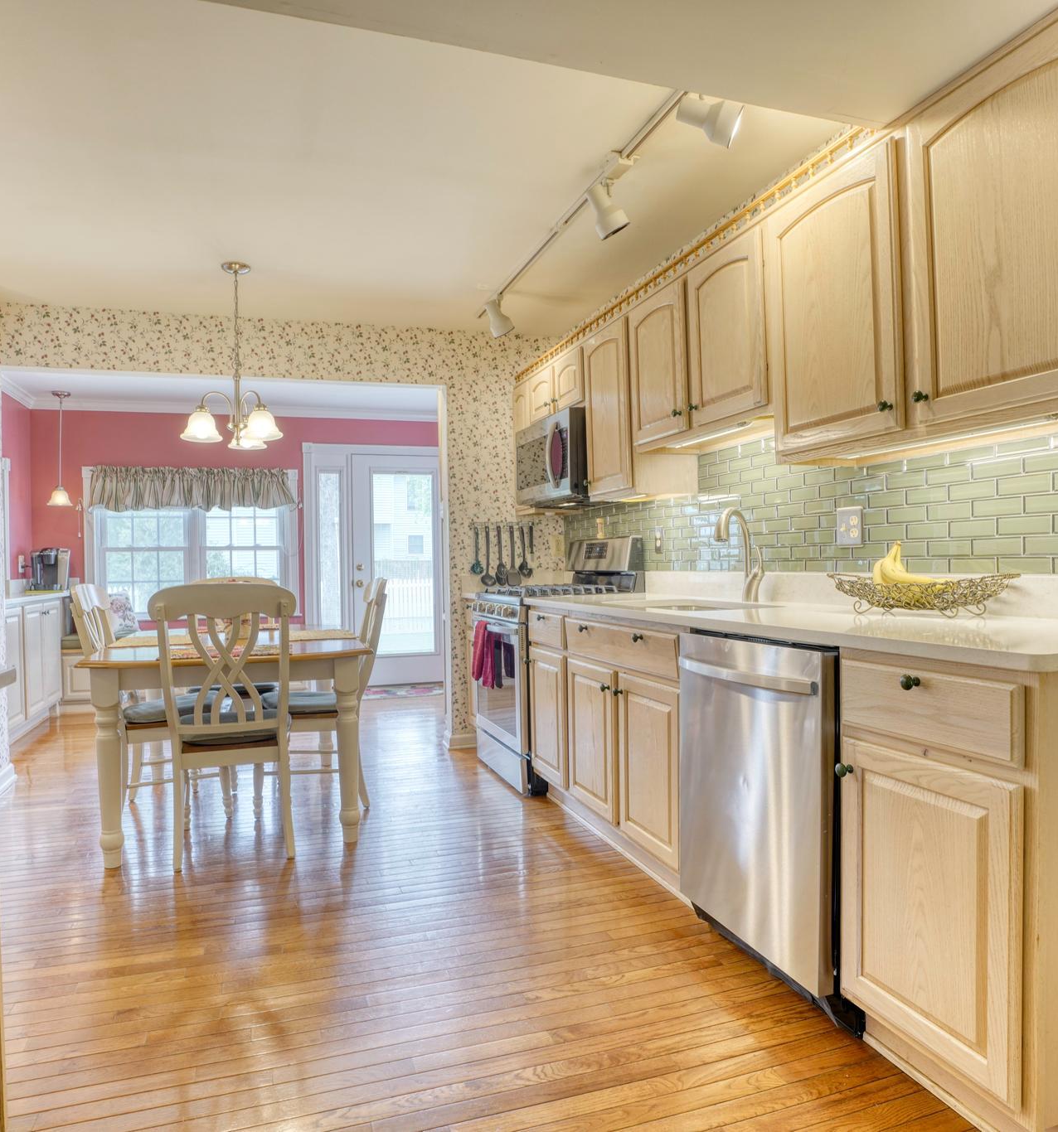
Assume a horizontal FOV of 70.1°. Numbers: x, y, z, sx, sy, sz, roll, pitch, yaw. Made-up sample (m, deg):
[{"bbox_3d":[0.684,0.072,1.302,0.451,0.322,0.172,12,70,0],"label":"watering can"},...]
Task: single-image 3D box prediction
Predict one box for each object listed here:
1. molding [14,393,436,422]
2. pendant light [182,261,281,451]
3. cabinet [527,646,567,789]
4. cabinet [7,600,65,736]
[{"bbox_3d":[-2.288,-1.323,6.354,3.350,0.130,0.110,-1,0,-17],"label":"molding"},{"bbox_3d":[-1.326,-0.937,3.370,0.460,0.850,0.440,-1,0,-20],"label":"pendant light"},{"bbox_3d":[0.315,0.649,3.348,0.495,0.574,0.436,-1,0,-19],"label":"cabinet"},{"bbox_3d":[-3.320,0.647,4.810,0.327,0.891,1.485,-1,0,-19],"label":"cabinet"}]

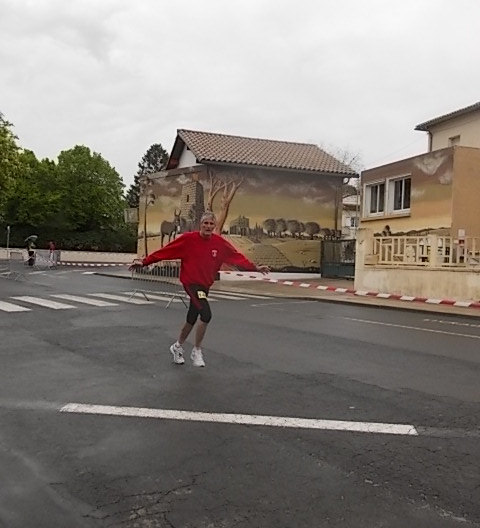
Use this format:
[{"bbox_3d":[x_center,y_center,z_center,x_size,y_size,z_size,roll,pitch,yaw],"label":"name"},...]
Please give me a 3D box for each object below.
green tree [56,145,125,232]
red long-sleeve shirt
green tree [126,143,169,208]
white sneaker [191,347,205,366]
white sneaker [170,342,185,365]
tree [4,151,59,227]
[{"bbox_3d":[-13.025,-5.424,45.206,6.200,9.934,6.200,0,2,0],"label":"green tree"},{"bbox_3d":[-0.442,-0.038,5.650,1.220,0.580,0.400,0,2,-7],"label":"red long-sleeve shirt"},{"bbox_3d":[-8.484,-6.238,50.232,5.400,11.197,5.400,0,2,0],"label":"green tree"},{"bbox_3d":[-0.464,1.010,5.650,0.110,0.125,0.290,0,11,-18],"label":"white sneaker"},{"bbox_3d":[-0.694,0.994,5.750,0.110,0.125,0.290,0,27,-18],"label":"white sneaker"},{"bbox_3d":[-18.152,-5.222,45.196,5.200,9.469,5.200,0,2,0],"label":"tree"}]

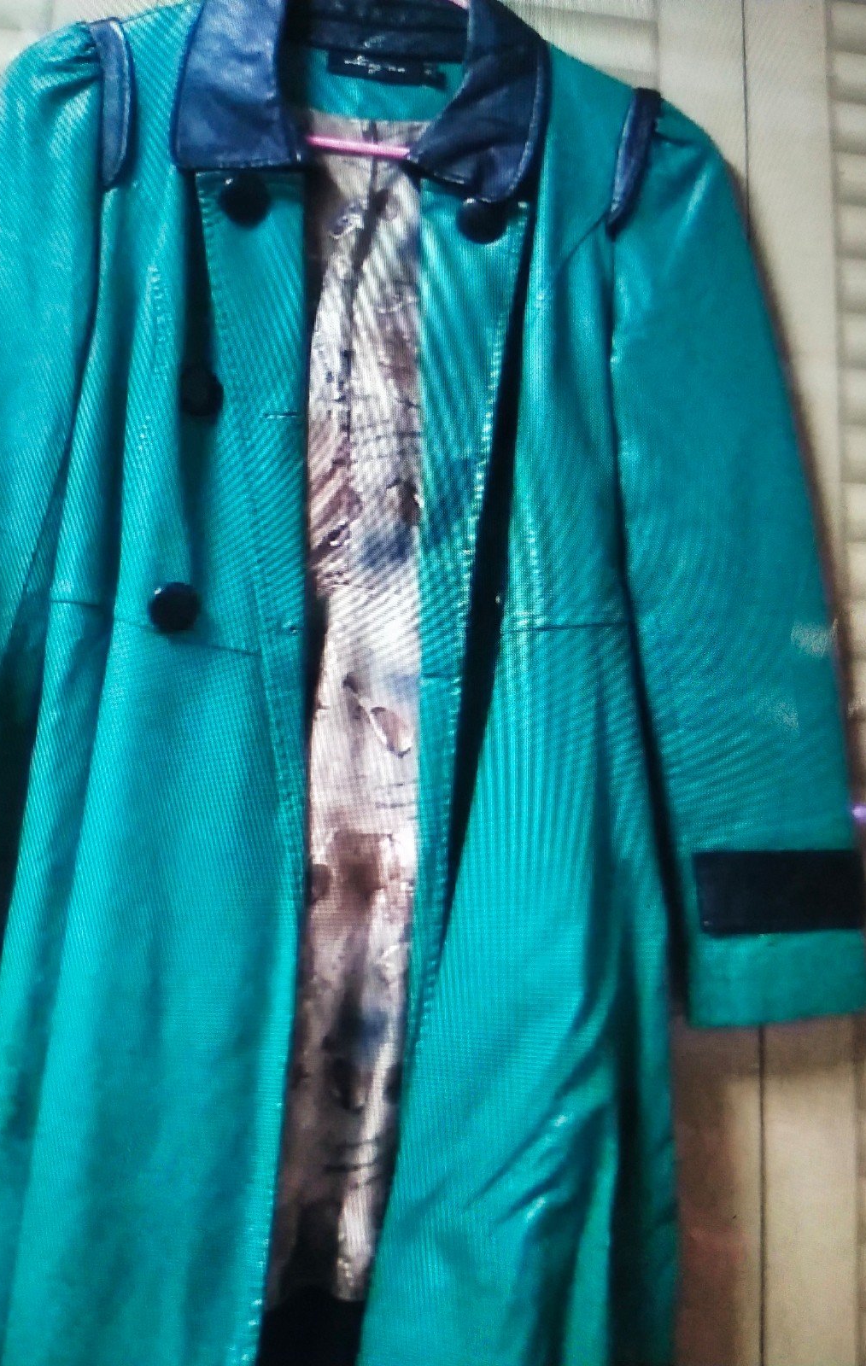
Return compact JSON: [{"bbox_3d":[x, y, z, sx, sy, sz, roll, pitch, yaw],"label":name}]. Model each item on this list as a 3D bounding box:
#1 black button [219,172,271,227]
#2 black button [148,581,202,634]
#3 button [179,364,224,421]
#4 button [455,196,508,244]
[{"bbox_3d":[-0.126,-0.324,0.795,0.034,0.034,0.011,3,-8,-7],"label":"black button"},{"bbox_3d":[-0.167,-0.048,0.767,0.033,0.033,0.011,3,-8,-7],"label":"black button"},{"bbox_3d":[-0.156,-0.194,0.790,0.033,0.033,0.011,2,-7,-3],"label":"button"},{"bbox_3d":[0.034,-0.318,0.810,0.034,0.034,0.011,3,-8,-7],"label":"button"}]

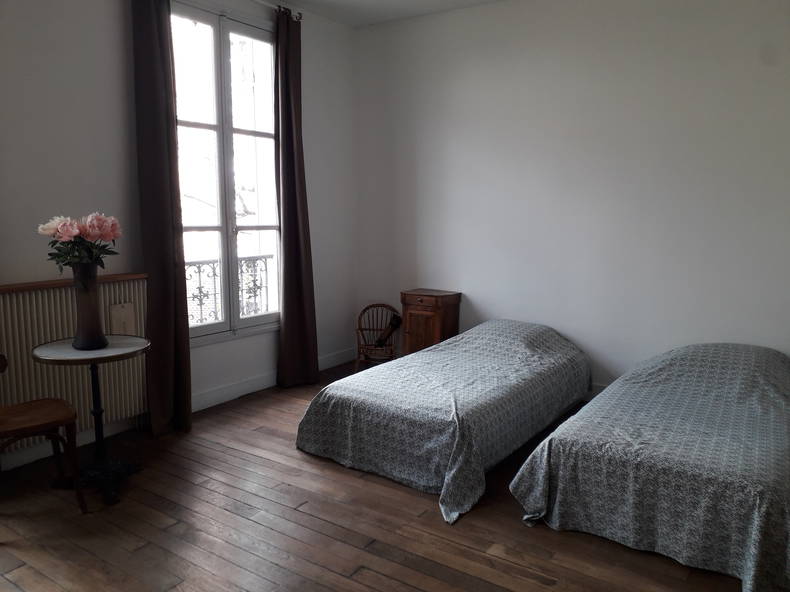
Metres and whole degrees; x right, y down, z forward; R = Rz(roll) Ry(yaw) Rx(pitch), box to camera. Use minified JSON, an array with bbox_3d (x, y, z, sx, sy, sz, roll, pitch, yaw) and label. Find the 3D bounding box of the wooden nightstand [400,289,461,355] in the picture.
[{"bbox_3d":[0.293,0.322,5.039,0.388,0.707,0.313,5,9,34],"label":"wooden nightstand"}]

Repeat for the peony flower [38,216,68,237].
[{"bbox_3d":[-1.703,-0.346,3.063,0.144,0.098,0.136,-4,9,-29],"label":"peony flower"}]

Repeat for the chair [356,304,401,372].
[{"bbox_3d":[-0.148,0.361,5.364,0.360,0.538,0.340,0,8,2],"label":"chair"}]

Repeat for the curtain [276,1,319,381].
[{"bbox_3d":[-0.767,-0.682,4.689,0.190,2.788,0.320,5,9,34],"label":"curtain"}]

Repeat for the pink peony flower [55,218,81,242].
[{"bbox_3d":[-1.579,-0.316,2.974,0.122,0.109,0.122,-4,9,-28],"label":"pink peony flower"}]

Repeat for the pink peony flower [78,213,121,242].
[{"bbox_3d":[-1.445,-0.336,3.022,0.209,0.133,0.156,-4,9,-25],"label":"pink peony flower"}]

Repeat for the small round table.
[{"bbox_3d":[-1.454,0.597,3.015,0.530,0.707,0.530,0,8,0],"label":"small round table"}]

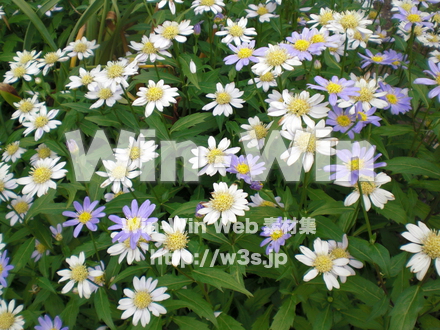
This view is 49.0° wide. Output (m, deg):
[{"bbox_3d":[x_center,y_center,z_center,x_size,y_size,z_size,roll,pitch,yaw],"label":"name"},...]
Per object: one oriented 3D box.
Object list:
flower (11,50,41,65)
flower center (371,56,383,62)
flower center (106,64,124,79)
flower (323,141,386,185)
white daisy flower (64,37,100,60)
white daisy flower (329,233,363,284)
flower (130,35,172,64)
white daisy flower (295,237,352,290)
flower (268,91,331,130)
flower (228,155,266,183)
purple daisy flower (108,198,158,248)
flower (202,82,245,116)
[{"bbox_3d":[-0.213,-0.116,0.530,0.036,0.013,0.036,-10,48,-20],"label":"flower"},{"bbox_3d":[0.155,-0.105,0.480,0.012,0.005,0.012,5,44,17],"label":"flower center"},{"bbox_3d":[-0.096,-0.086,0.445,0.016,0.008,0.016,0,48,0],"label":"flower center"},{"bbox_3d":[0.102,-0.002,0.364,0.044,0.015,0.044,0,48,16],"label":"flower"},{"bbox_3d":[-0.147,-0.124,0.513,0.040,0.012,0.040,-7,50,-14],"label":"white daisy flower"},{"bbox_3d":[0.102,0.078,0.405,0.039,0.014,0.039,9,50,0],"label":"white daisy flower"},{"bbox_3d":[-0.064,-0.107,0.445,0.040,0.013,0.040,0,49,0],"label":"flower"},{"bbox_3d":[0.072,0.069,0.335,0.040,0.014,0.040,3,50,13],"label":"white daisy flower"},{"bbox_3d":[0.058,-0.040,0.355,0.044,0.015,0.044,0,48,0],"label":"flower"},{"bbox_3d":[0.026,0.004,0.467,0.037,0.013,0.037,0,50,3],"label":"flower"},{"bbox_3d":[-0.071,0.047,0.390,0.039,0.013,0.039,0,65,-10],"label":"purple daisy flower"},{"bbox_3d":[0.004,-0.065,0.480,0.042,0.014,0.042,0,60,0],"label":"flower"}]

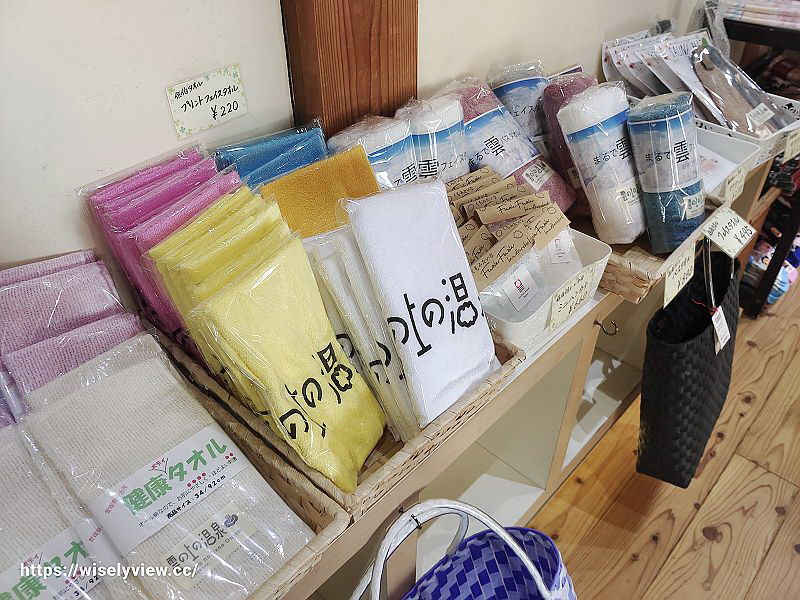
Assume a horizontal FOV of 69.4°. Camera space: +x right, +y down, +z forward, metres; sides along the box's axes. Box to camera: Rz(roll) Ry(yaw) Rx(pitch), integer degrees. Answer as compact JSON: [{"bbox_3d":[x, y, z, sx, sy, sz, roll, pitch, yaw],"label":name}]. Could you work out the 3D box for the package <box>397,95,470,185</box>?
[{"bbox_3d":[0.068,-0.165,0.771,0.091,0.187,0.091,-11,19,19],"label":"package"}]

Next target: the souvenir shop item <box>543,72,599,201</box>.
[{"bbox_3d":[0.290,-0.245,0.898,0.089,0.187,0.089,-13,20,21],"label":"souvenir shop item"}]

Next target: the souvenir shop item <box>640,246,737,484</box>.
[{"bbox_3d":[0.506,0.129,1.016,0.086,0.328,0.231,17,42,39],"label":"souvenir shop item"}]

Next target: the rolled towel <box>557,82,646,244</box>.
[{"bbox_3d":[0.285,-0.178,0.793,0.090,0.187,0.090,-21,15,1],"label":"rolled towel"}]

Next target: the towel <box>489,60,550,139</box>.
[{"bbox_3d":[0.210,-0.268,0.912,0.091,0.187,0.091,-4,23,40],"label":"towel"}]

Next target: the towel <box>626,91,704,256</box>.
[{"bbox_3d":[0.377,-0.175,0.807,0.093,0.190,0.093,-10,18,9],"label":"towel"}]

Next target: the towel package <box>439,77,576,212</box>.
[{"bbox_3d":[0.156,-0.212,0.826,0.204,0.096,0.096,49,17,-4],"label":"towel package"}]

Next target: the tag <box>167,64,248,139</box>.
[{"bbox_3d":[-0.201,-0.211,0.615,0.004,0.054,0.088,31,49,33],"label":"tag"}]

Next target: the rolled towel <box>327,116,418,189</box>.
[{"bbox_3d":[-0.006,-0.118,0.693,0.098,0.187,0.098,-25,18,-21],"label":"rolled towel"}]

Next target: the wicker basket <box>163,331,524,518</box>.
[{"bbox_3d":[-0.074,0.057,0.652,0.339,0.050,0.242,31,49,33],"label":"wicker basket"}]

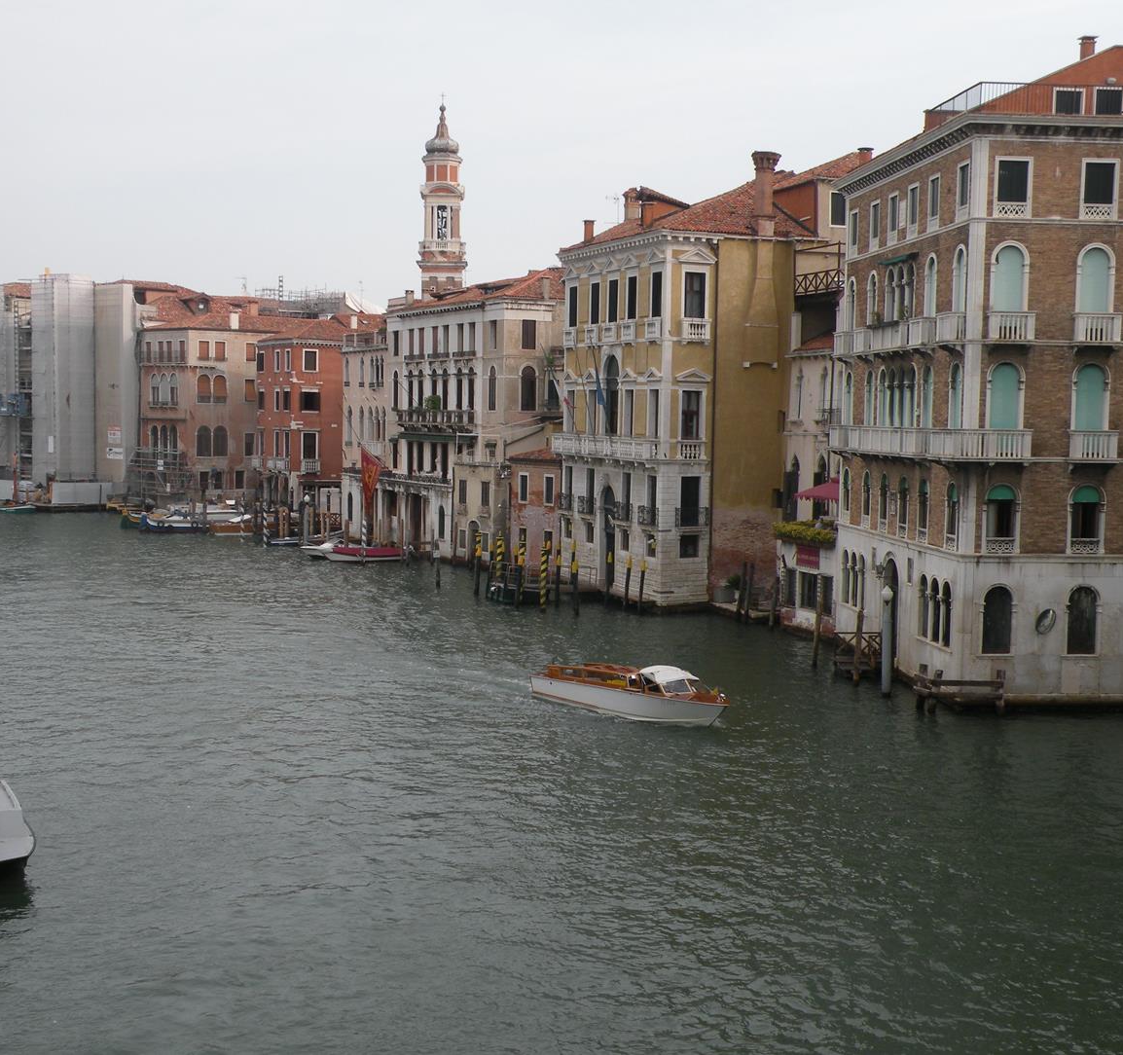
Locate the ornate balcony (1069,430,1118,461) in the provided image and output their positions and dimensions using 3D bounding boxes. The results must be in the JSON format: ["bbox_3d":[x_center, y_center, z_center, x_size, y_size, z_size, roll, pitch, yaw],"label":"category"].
[{"bbox_3d":[19.400,-2.990,62.250,1.615,1.115,0.600,1,4,-4],"label":"ornate balcony"}]

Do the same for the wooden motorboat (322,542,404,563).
[{"bbox_3d":[-13.728,1.689,118.965,5.700,1.300,1.900,-1,4,-30],"label":"wooden motorboat"}]

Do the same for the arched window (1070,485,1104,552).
[{"bbox_3d":[19.327,-0.325,62.781,1.326,2.467,0.300,1,4,-4],"label":"arched window"}]

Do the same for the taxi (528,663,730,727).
[{"bbox_3d":[2.547,5.397,58.092,2.250,1.800,8.850,-3,5,-40],"label":"taxi"}]

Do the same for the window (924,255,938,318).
[{"bbox_3d":[13.919,-8.861,63.909,0.300,2.557,1.375,1,4,-5],"label":"window"}]

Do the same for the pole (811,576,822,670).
[{"bbox_3d":[10.299,3.806,68.492,0.240,3.709,0.240,3,4,0],"label":"pole"}]

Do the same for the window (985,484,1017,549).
[{"bbox_3d":[15.079,-0.384,58.690,1.113,2.228,0.250,1,4,-3],"label":"window"}]

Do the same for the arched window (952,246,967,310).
[{"bbox_3d":[14.206,-8.659,60.554,0.300,2.496,1.446,1,4,-5],"label":"arched window"}]

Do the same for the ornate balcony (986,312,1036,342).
[{"bbox_3d":[15.662,-6.964,59.475,1.540,1.044,0.550,1,4,-6],"label":"ornate balcony"}]

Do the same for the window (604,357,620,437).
[{"bbox_3d":[2.830,-6.889,91.888,0.300,4.476,1.650,-1,4,-21],"label":"window"}]

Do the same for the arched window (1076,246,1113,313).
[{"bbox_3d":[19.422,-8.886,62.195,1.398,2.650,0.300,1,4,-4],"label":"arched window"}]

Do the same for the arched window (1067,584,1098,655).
[{"bbox_3d":[19.243,3.445,63.036,1.245,2.570,0.300,1,4,-4],"label":"arched window"}]

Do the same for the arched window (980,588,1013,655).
[{"bbox_3d":[14.993,3.192,58.944,1.118,2.362,0.250,1,4,-3],"label":"arched window"}]

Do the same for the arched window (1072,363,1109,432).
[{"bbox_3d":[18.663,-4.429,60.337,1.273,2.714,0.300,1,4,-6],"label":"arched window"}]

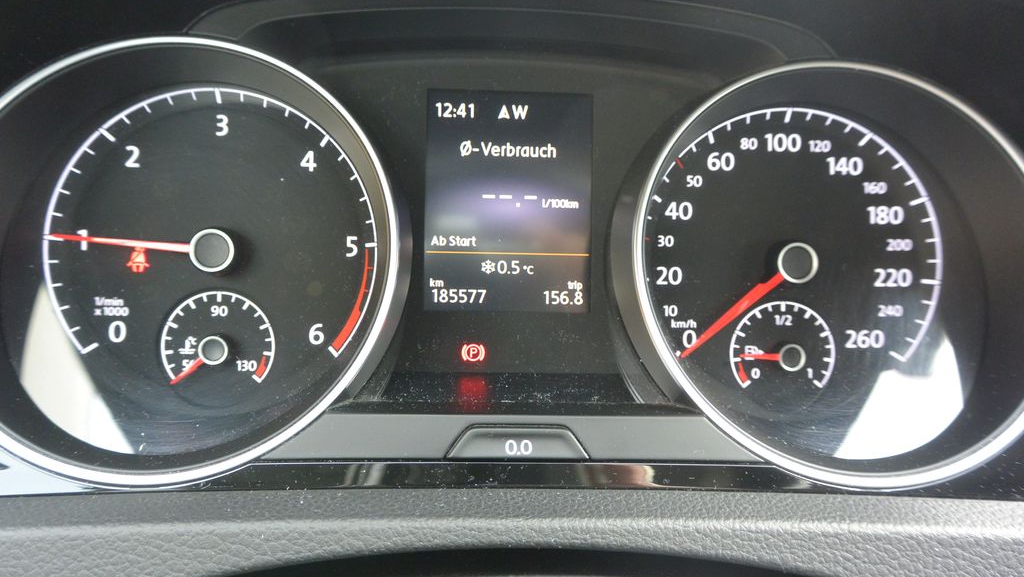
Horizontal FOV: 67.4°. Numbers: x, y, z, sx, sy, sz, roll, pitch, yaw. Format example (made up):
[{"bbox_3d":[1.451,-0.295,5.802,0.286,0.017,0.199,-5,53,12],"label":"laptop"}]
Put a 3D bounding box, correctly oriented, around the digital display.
[{"bbox_3d":[-0.001,-0.029,0.261,0.055,0.073,0.010,1,1,-3],"label":"digital display"}]

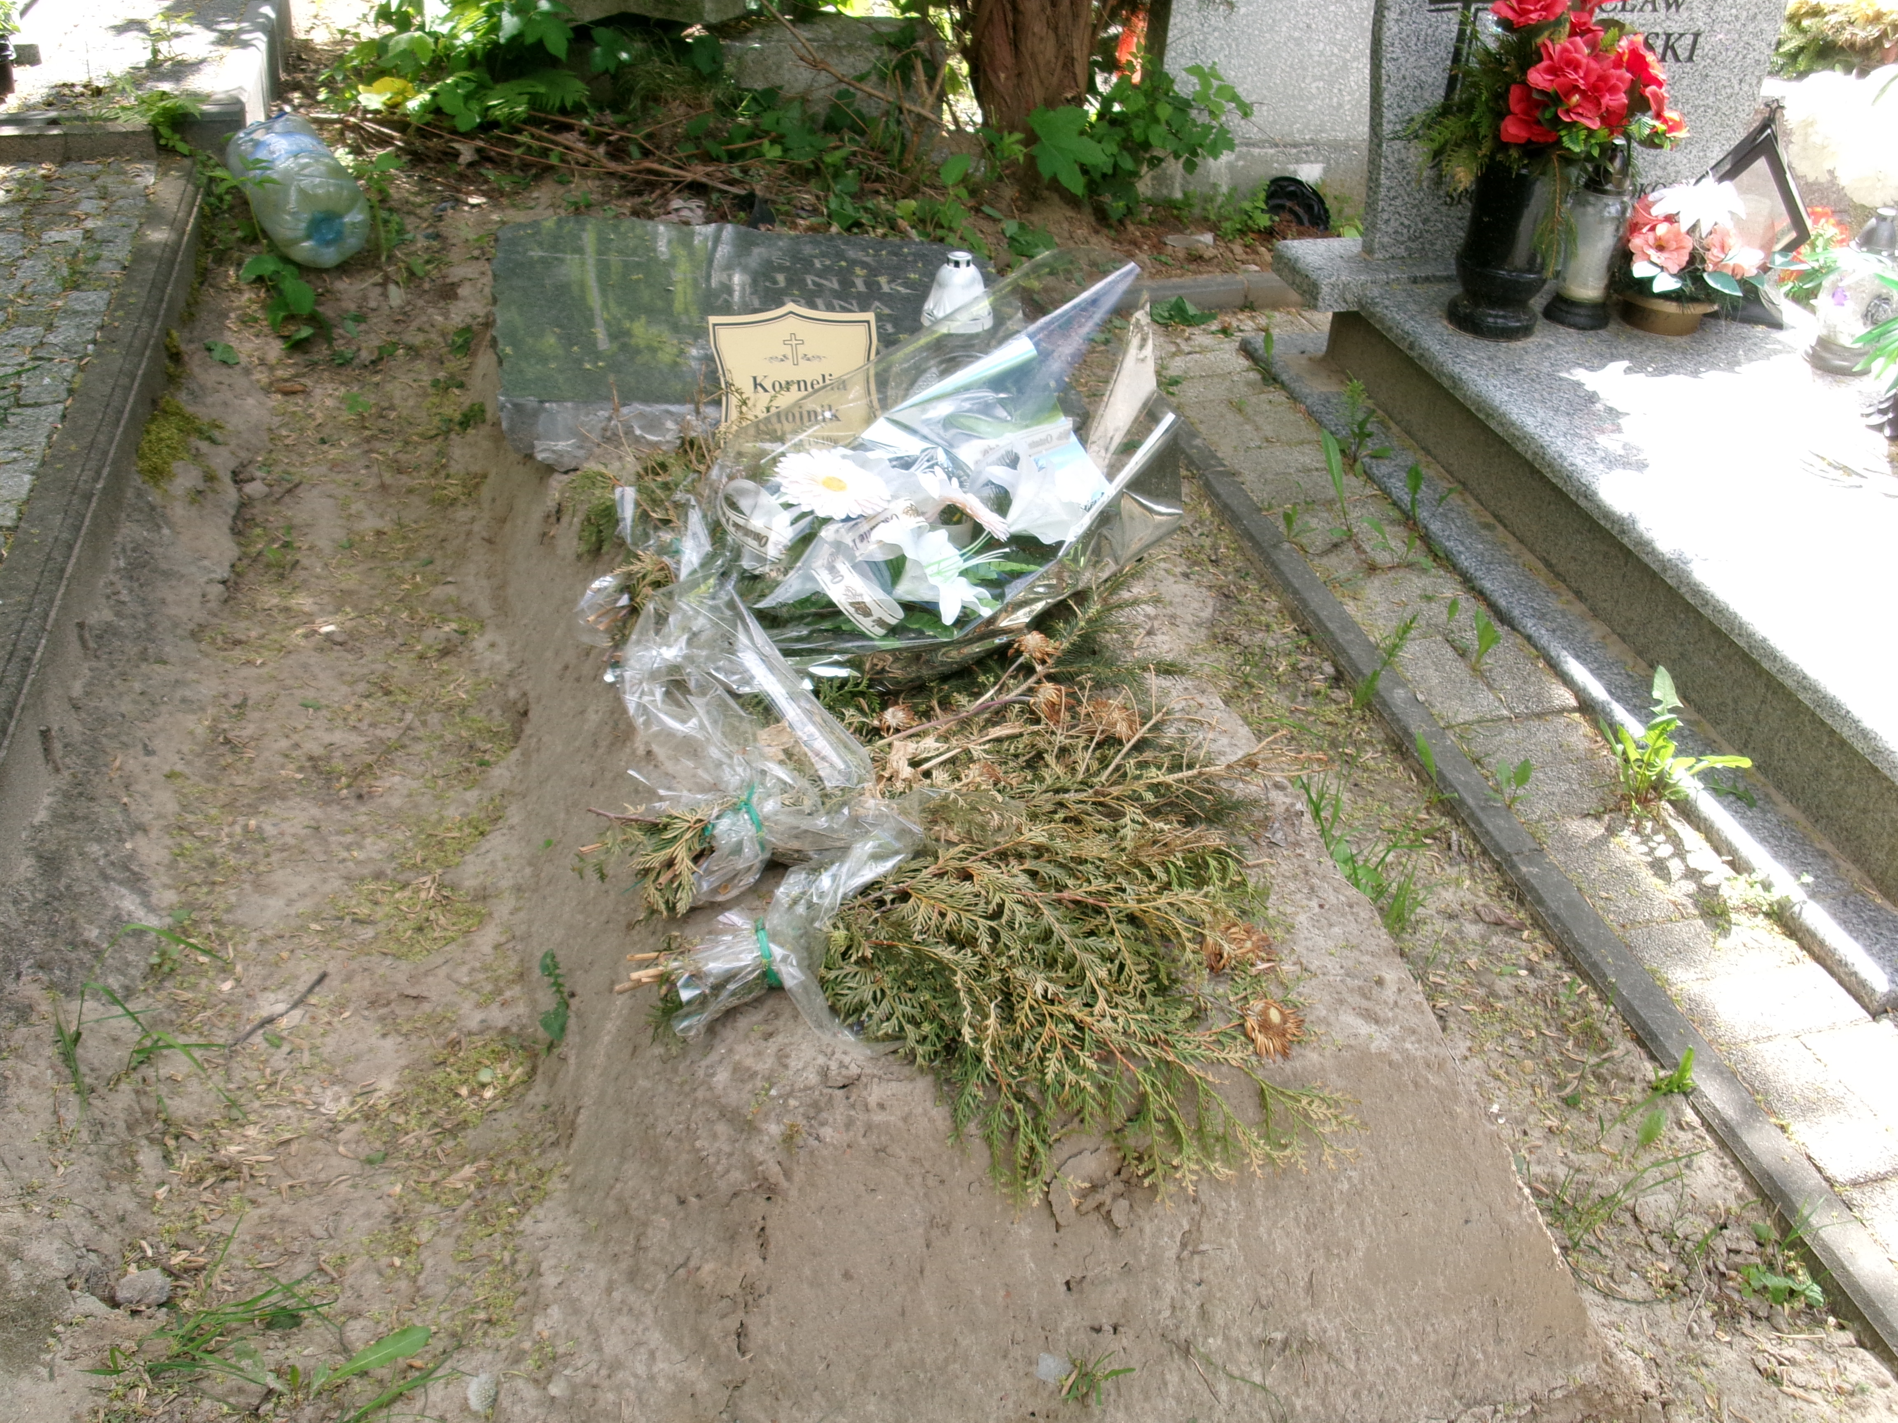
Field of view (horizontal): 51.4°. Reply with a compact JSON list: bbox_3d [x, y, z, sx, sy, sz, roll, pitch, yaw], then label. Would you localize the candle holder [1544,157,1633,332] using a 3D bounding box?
[{"bbox_3d":[0.954,-0.703,2.905,0.100,0.262,0.100,11,33,15],"label":"candle holder"}]

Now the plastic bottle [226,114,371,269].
[{"bbox_3d":[-1.179,-0.951,3.592,0.172,0.172,0.322,-18,47,-28],"label":"plastic bottle"}]

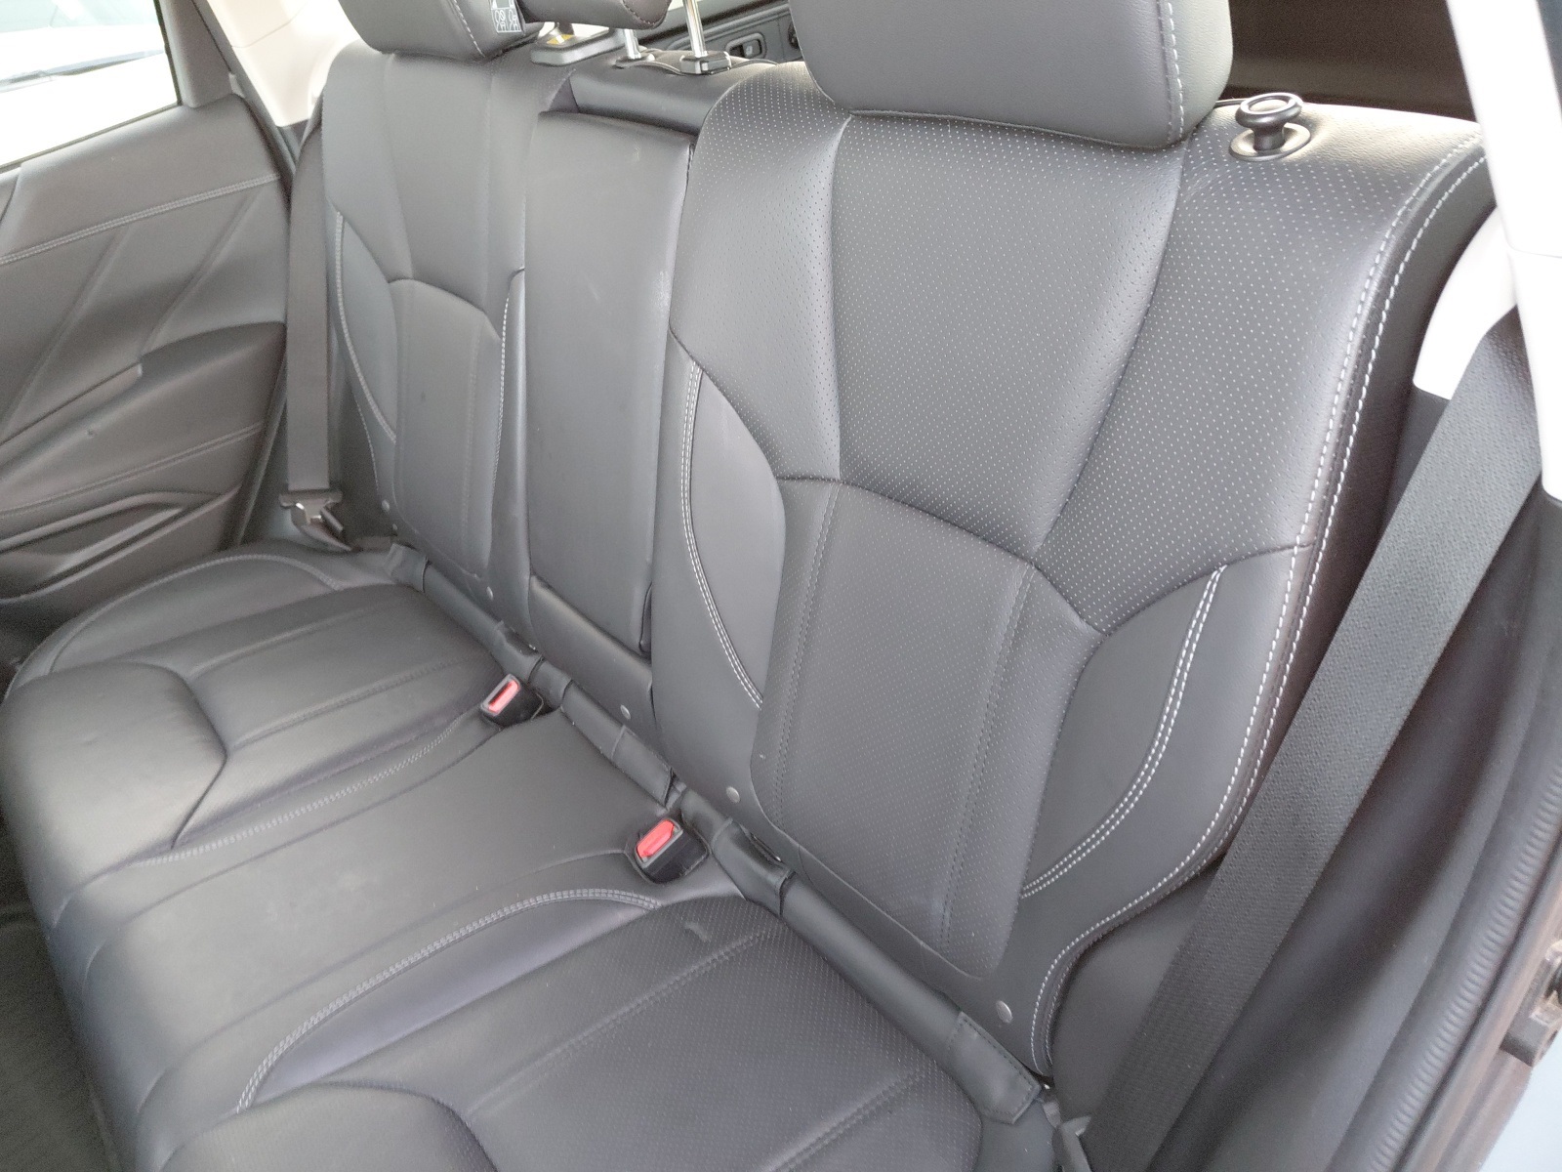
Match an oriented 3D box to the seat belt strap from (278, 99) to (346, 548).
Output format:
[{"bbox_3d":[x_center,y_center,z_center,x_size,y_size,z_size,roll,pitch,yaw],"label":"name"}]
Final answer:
[{"bbox_3d":[-0.541,-0.278,1.287,0.066,0.490,0.050,5,16,-4],"label":"seat belt strap"}]

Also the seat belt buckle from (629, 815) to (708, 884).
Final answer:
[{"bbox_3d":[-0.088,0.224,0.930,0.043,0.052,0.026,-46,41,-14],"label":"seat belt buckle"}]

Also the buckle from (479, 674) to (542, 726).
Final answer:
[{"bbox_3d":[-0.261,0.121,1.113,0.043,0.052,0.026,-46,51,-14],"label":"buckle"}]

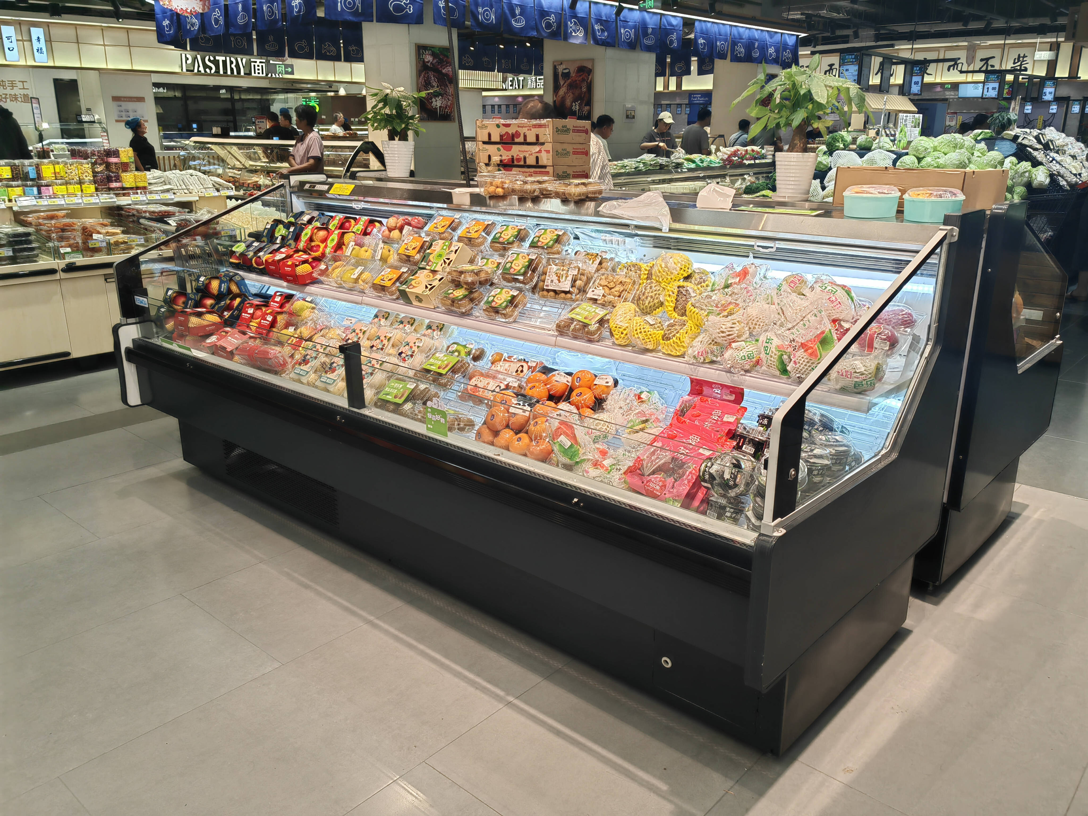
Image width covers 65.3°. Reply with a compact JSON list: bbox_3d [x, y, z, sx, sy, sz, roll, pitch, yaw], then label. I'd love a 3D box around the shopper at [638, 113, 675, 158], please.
[{"bbox_3d":[1.159,-2.211,8.946,0.520,1.722,0.420,-16,24,-42],"label":"shopper"}]

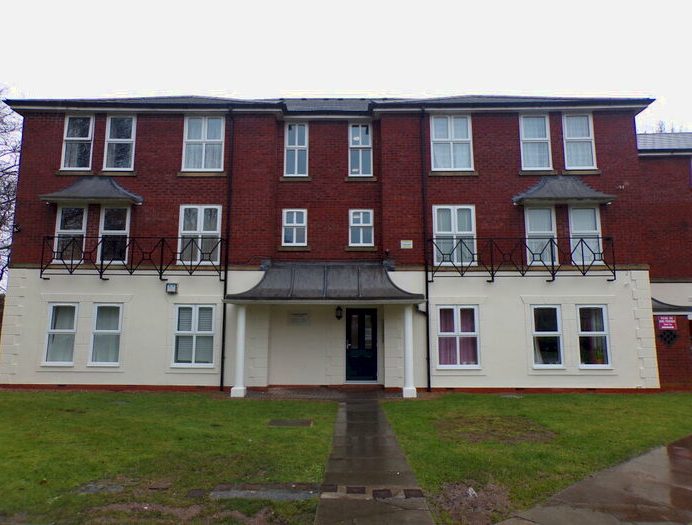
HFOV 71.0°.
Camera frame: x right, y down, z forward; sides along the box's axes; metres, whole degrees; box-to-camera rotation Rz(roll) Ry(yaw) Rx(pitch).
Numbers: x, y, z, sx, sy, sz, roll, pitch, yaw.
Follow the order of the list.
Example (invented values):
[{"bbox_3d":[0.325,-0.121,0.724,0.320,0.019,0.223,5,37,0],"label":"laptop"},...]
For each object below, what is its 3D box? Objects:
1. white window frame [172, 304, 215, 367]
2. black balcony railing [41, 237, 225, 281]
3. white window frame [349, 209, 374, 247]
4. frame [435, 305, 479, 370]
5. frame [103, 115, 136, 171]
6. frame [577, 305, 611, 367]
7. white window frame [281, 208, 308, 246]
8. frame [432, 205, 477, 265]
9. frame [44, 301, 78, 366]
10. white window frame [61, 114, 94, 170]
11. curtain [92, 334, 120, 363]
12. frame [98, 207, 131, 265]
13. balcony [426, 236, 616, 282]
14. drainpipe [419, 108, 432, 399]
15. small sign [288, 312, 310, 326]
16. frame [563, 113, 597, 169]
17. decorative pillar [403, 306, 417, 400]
[{"bbox_3d":[-3.909,1.901,12.541,1.087,1.614,0.100,0,-9,1],"label":"white window frame"},{"bbox_3d":[-5.361,-0.073,12.430,4.651,1.086,0.360,0,-8,1],"label":"black balcony railing"},{"bbox_3d":[0.432,-0.945,13.374,0.693,1.044,0.100,0,-9,1],"label":"white window frame"},{"bbox_3d":[2.826,1.881,12.254,1.095,1.599,0.120,0,-8,1],"label":"frame"},{"bbox_3d":[-6.161,-3.253,13.264,0.843,1.572,0.100,0,-9,0],"label":"frame"},{"bbox_3d":[6.351,1.900,12.467,0.843,1.629,0.100,0,-9,0],"label":"frame"},{"bbox_3d":[-1.402,-0.948,13.390,0.695,1.048,0.100,0,-9,1],"label":"white window frame"},{"bbox_3d":[2.843,-0.696,12.636,1.086,1.611,0.120,0,-8,1],"label":"frame"},{"bbox_3d":[-7.227,1.834,12.382,0.793,1.605,0.120,0,-8,1],"label":"frame"},{"bbox_3d":[-7.315,-3.259,13.265,0.837,1.566,0.100,0,-9,0],"label":"white window frame"},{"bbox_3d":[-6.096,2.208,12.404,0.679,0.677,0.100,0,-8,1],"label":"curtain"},{"bbox_3d":[-6.170,-0.735,12.965,0.812,1.600,0.100,0,-9,1],"label":"frame"},{"bbox_3d":[4.457,-0.037,12.423,4.600,1.110,0.420,0,-9,0],"label":"balcony"},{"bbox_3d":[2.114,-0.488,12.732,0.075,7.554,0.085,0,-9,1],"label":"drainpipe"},{"bbox_3d":[-1.207,1.487,12.786,0.571,0.384,0.030,0,-8,1],"label":"small sign"},{"bbox_3d":[6.375,-3.293,13.273,0.855,1.610,0.100,0,-9,0],"label":"frame"},{"bbox_3d":[1.502,2.081,11.568,0.310,2.160,0.310,0,-9,0],"label":"decorative pillar"}]

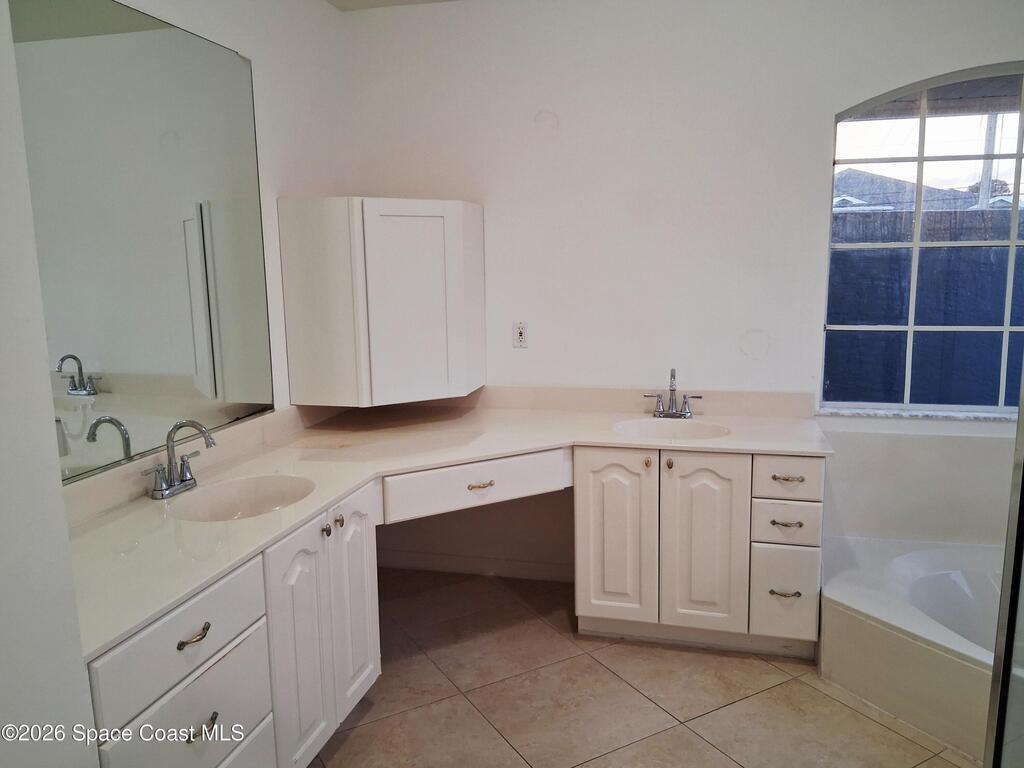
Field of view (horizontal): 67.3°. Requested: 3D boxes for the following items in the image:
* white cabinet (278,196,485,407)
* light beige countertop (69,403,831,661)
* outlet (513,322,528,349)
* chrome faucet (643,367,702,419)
[{"bbox_3d":[-0.544,-0.349,3.201,0.862,0.770,0.638,-6,10,-29],"label":"white cabinet"},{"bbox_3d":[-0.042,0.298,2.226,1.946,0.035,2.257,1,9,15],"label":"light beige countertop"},{"bbox_3d":[0.035,-0.212,3.303,0.071,0.118,0.010,1,9,15],"label":"outlet"},{"bbox_3d":[0.631,0.042,3.017,0.224,0.201,0.167,1,9,15],"label":"chrome faucet"}]

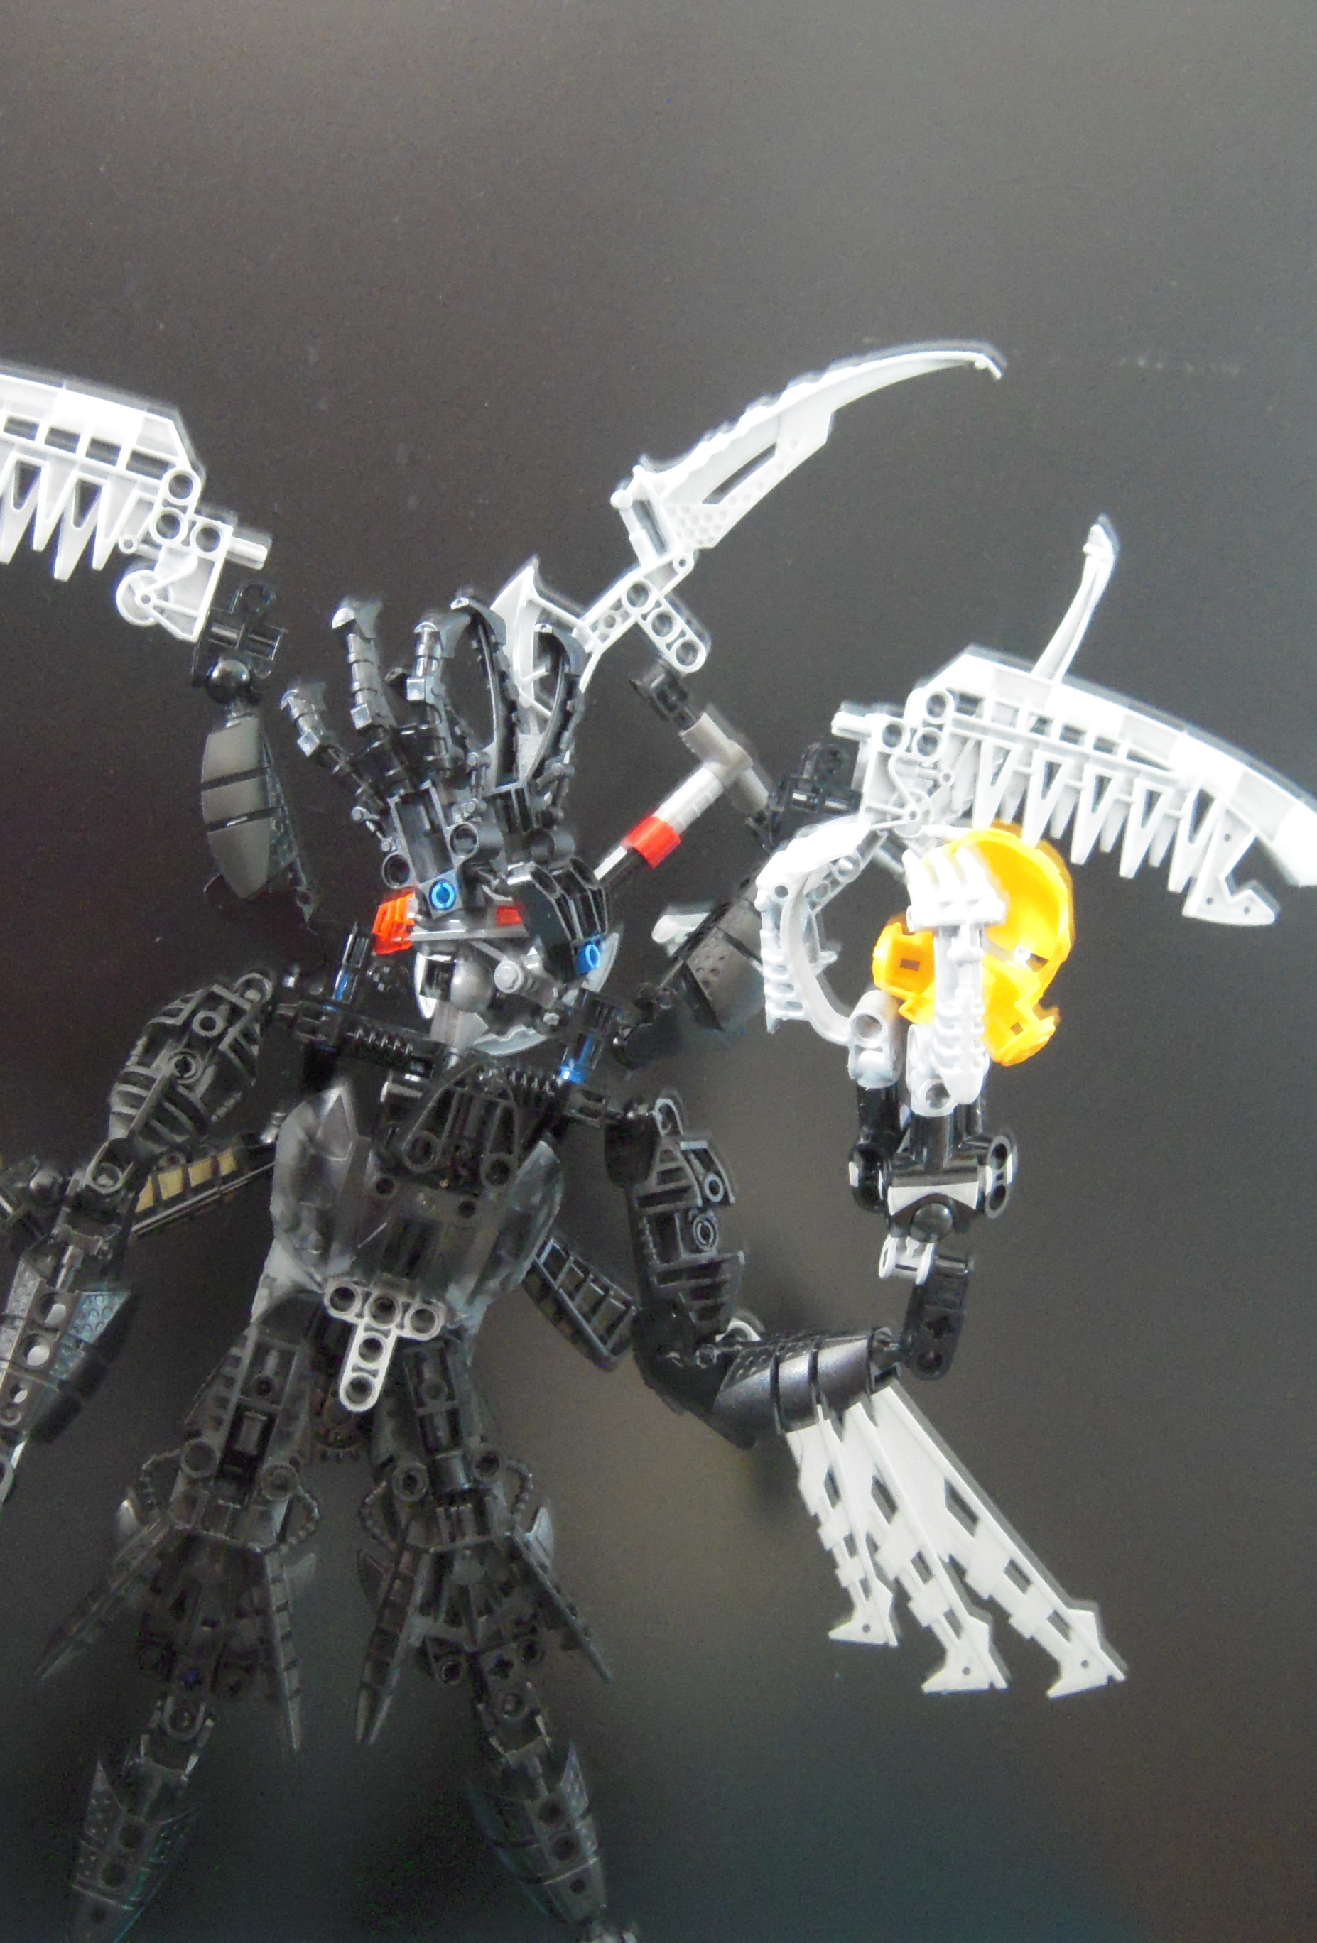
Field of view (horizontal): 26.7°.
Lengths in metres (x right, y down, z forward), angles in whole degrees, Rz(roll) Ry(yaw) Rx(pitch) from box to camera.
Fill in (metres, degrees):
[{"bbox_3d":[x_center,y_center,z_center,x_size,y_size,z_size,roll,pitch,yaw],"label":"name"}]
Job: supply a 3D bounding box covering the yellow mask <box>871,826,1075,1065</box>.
[{"bbox_3d":[0.067,-0.007,0.578,0.041,0.028,0.047,18,91,2],"label":"yellow mask"}]

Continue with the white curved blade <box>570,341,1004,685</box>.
[{"bbox_3d":[0.020,-0.097,0.565,0.108,0.022,0.038,-41,105,-8],"label":"white curved blade"}]

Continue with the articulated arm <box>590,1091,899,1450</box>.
[{"bbox_3d":[0.015,0.059,0.561,0.063,0.036,0.070,3,94,-12],"label":"articulated arm"}]

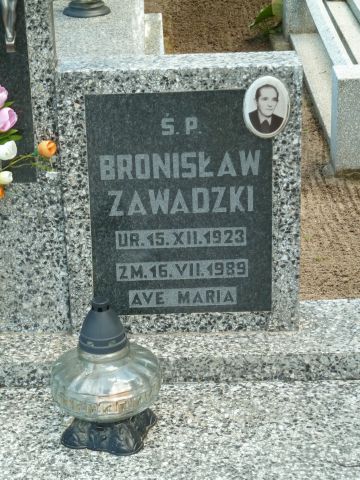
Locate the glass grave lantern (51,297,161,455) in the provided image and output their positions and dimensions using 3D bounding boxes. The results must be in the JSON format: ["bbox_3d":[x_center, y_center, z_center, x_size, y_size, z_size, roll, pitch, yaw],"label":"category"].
[{"bbox_3d":[-0.129,0.224,2.332,0.192,0.250,0.192,-1,19,0],"label":"glass grave lantern"}]

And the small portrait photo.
[{"bbox_3d":[0.162,-0.249,2.501,0.088,0.121,0.012,-2,19,-1],"label":"small portrait photo"}]

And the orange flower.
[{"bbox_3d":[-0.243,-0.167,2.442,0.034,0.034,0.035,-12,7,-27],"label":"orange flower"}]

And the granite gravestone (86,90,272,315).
[{"bbox_3d":[0.002,-0.069,2.573,0.351,0.447,0.016,-2,19,-1],"label":"granite gravestone"}]

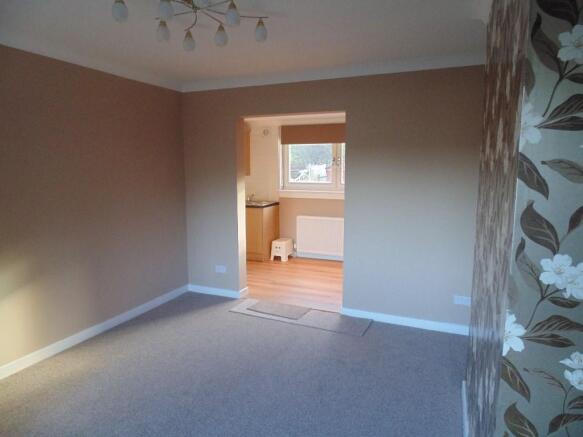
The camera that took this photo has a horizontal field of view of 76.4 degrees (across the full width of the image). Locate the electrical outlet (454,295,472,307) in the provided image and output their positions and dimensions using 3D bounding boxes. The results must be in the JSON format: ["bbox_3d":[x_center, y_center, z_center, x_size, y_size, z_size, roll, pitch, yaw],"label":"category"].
[{"bbox_3d":[1.515,0.724,3.276,0.146,0.080,0.012,4,9,23],"label":"electrical outlet"}]

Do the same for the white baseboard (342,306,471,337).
[{"bbox_3d":[1.063,0.968,3.507,1.195,0.090,0.020,4,9,23],"label":"white baseboard"}]

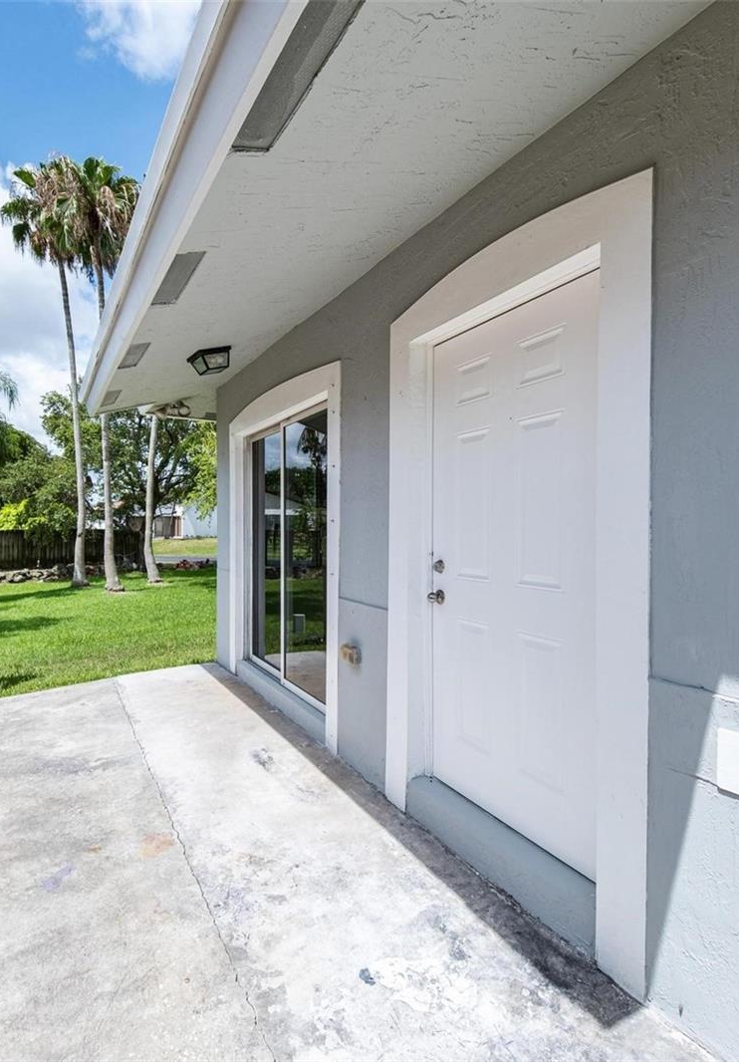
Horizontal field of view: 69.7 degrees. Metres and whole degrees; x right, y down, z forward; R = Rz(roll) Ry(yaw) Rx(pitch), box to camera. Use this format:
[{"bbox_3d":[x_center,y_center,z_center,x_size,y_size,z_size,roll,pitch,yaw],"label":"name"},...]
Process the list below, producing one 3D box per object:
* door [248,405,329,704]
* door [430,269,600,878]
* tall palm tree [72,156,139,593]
[{"bbox_3d":[-0.633,0.161,3.960,0.100,2.000,1.720,0,0,-32],"label":"door"},{"bbox_3d":[0.563,0.155,2.113,0.070,2.030,0.910,0,0,-32],"label":"door"},{"bbox_3d":[-7.020,-4.000,14.000,2.200,11.200,2.200,0,0,-32],"label":"tall palm tree"}]

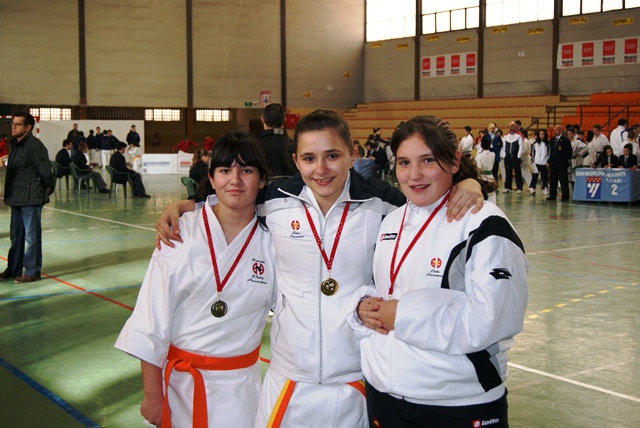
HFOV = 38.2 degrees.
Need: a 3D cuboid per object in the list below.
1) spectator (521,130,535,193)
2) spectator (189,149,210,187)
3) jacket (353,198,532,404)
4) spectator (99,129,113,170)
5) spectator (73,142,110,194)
[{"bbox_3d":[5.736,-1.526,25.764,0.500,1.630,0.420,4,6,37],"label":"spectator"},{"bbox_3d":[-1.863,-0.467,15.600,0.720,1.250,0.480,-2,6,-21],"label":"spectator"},{"bbox_3d":[0.314,0.226,2.450,0.490,0.555,0.360,4,6,38],"label":"jacket"},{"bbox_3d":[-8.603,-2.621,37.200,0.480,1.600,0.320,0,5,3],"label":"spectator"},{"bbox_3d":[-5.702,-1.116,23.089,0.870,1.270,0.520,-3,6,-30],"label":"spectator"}]

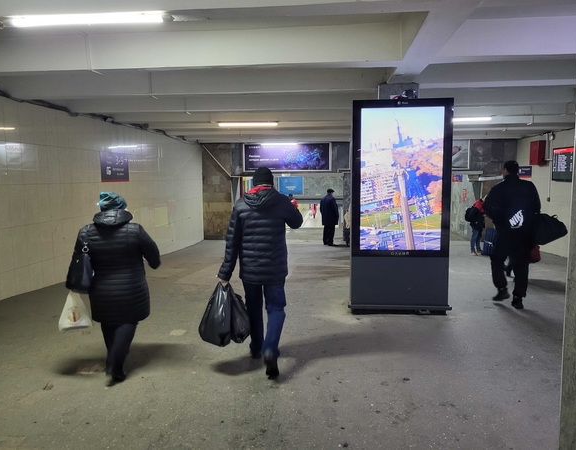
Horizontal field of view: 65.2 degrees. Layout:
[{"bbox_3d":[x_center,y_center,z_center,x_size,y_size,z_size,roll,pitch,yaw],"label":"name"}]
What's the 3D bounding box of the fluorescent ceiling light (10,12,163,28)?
[{"bbox_3d":[-1.446,-1.475,3.250,1.100,0.080,0.120,0,6,6],"label":"fluorescent ceiling light"}]

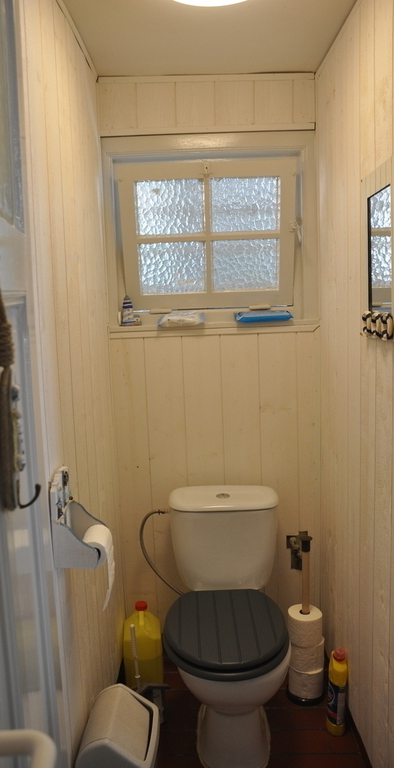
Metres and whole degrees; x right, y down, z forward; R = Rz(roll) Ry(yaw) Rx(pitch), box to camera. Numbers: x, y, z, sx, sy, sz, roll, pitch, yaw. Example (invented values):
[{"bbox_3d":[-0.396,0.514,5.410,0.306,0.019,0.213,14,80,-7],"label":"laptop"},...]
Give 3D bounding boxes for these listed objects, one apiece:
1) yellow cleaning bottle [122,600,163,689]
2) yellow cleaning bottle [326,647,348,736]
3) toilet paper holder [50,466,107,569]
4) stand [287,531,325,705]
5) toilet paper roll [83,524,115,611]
[{"bbox_3d":[-0.199,0.960,2.407,0.139,0.293,0.165,-2,8,0],"label":"yellow cleaning bottle"},{"bbox_3d":[0.456,0.990,2.082,0.060,0.279,0.085,-3,8,-4],"label":"yellow cleaning bottle"},{"bbox_3d":[-0.259,0.282,1.431,0.097,0.210,0.155,-2,8,0],"label":"toilet paper holder"},{"bbox_3d":[0.380,0.812,2.241,0.137,0.590,0.137,-2,8,0],"label":"stand"},{"bbox_3d":[-0.223,0.419,1.456,0.062,0.167,0.100,-2,8,0],"label":"toilet paper roll"}]

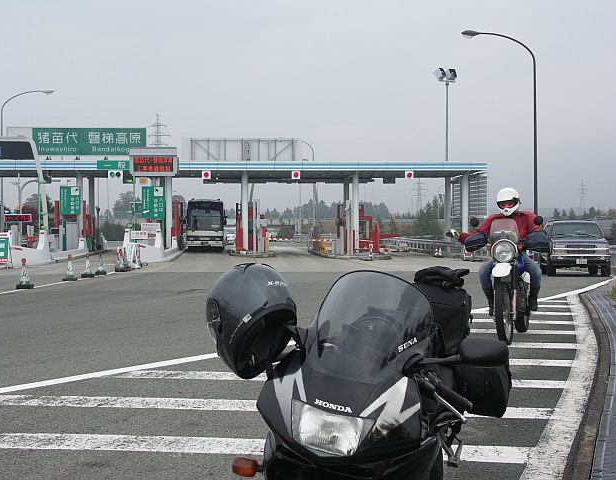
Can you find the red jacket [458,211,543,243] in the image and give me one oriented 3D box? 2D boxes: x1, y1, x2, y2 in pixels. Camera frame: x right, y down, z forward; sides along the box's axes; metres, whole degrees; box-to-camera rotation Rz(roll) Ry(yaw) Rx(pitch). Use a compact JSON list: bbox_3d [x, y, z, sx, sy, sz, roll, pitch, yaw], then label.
[{"bbox_3d":[2.128,-0.039,13.050,0.900,0.560,0.500,0,0,14],"label":"red jacket"}]

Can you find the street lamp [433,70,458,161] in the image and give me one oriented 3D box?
[{"bbox_3d":[9.473,-5.578,82.000,1.100,12.600,1.300,0,1,-37],"label":"street lamp"}]

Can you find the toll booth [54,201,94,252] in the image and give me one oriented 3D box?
[{"bbox_3d":[-13.303,-0.742,67.500,2.100,2.950,2.600,0,0,-5],"label":"toll booth"}]

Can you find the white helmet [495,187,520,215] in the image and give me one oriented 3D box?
[{"bbox_3d":[2.207,-0.416,13.050,0.250,0.290,0.340,0,0,18],"label":"white helmet"}]

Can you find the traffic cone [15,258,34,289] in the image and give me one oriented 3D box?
[{"bbox_3d":[-6.608,0.786,27.600,0.410,0.705,0.410,0,0,-6],"label":"traffic cone"}]

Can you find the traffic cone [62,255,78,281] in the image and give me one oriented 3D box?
[{"bbox_3d":[-6.425,0.748,32.000,0.400,0.700,0.400,0,0,-6],"label":"traffic cone"}]

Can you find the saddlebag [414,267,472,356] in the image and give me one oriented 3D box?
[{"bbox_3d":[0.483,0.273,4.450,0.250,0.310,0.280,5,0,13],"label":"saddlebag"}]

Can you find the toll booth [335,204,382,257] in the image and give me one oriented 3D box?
[{"bbox_3d":[2.925,-0.587,69.500,2.200,2.950,2.600,0,0,-5],"label":"toll booth"}]

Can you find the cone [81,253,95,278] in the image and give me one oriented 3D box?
[{"bbox_3d":[-6.337,0.726,34.100,0.400,0.705,0.400,0,0,-6],"label":"cone"}]

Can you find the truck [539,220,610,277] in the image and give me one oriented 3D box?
[{"bbox_3d":[8.060,0.220,36.200,1.820,1.670,4.600,0,0,6],"label":"truck"}]

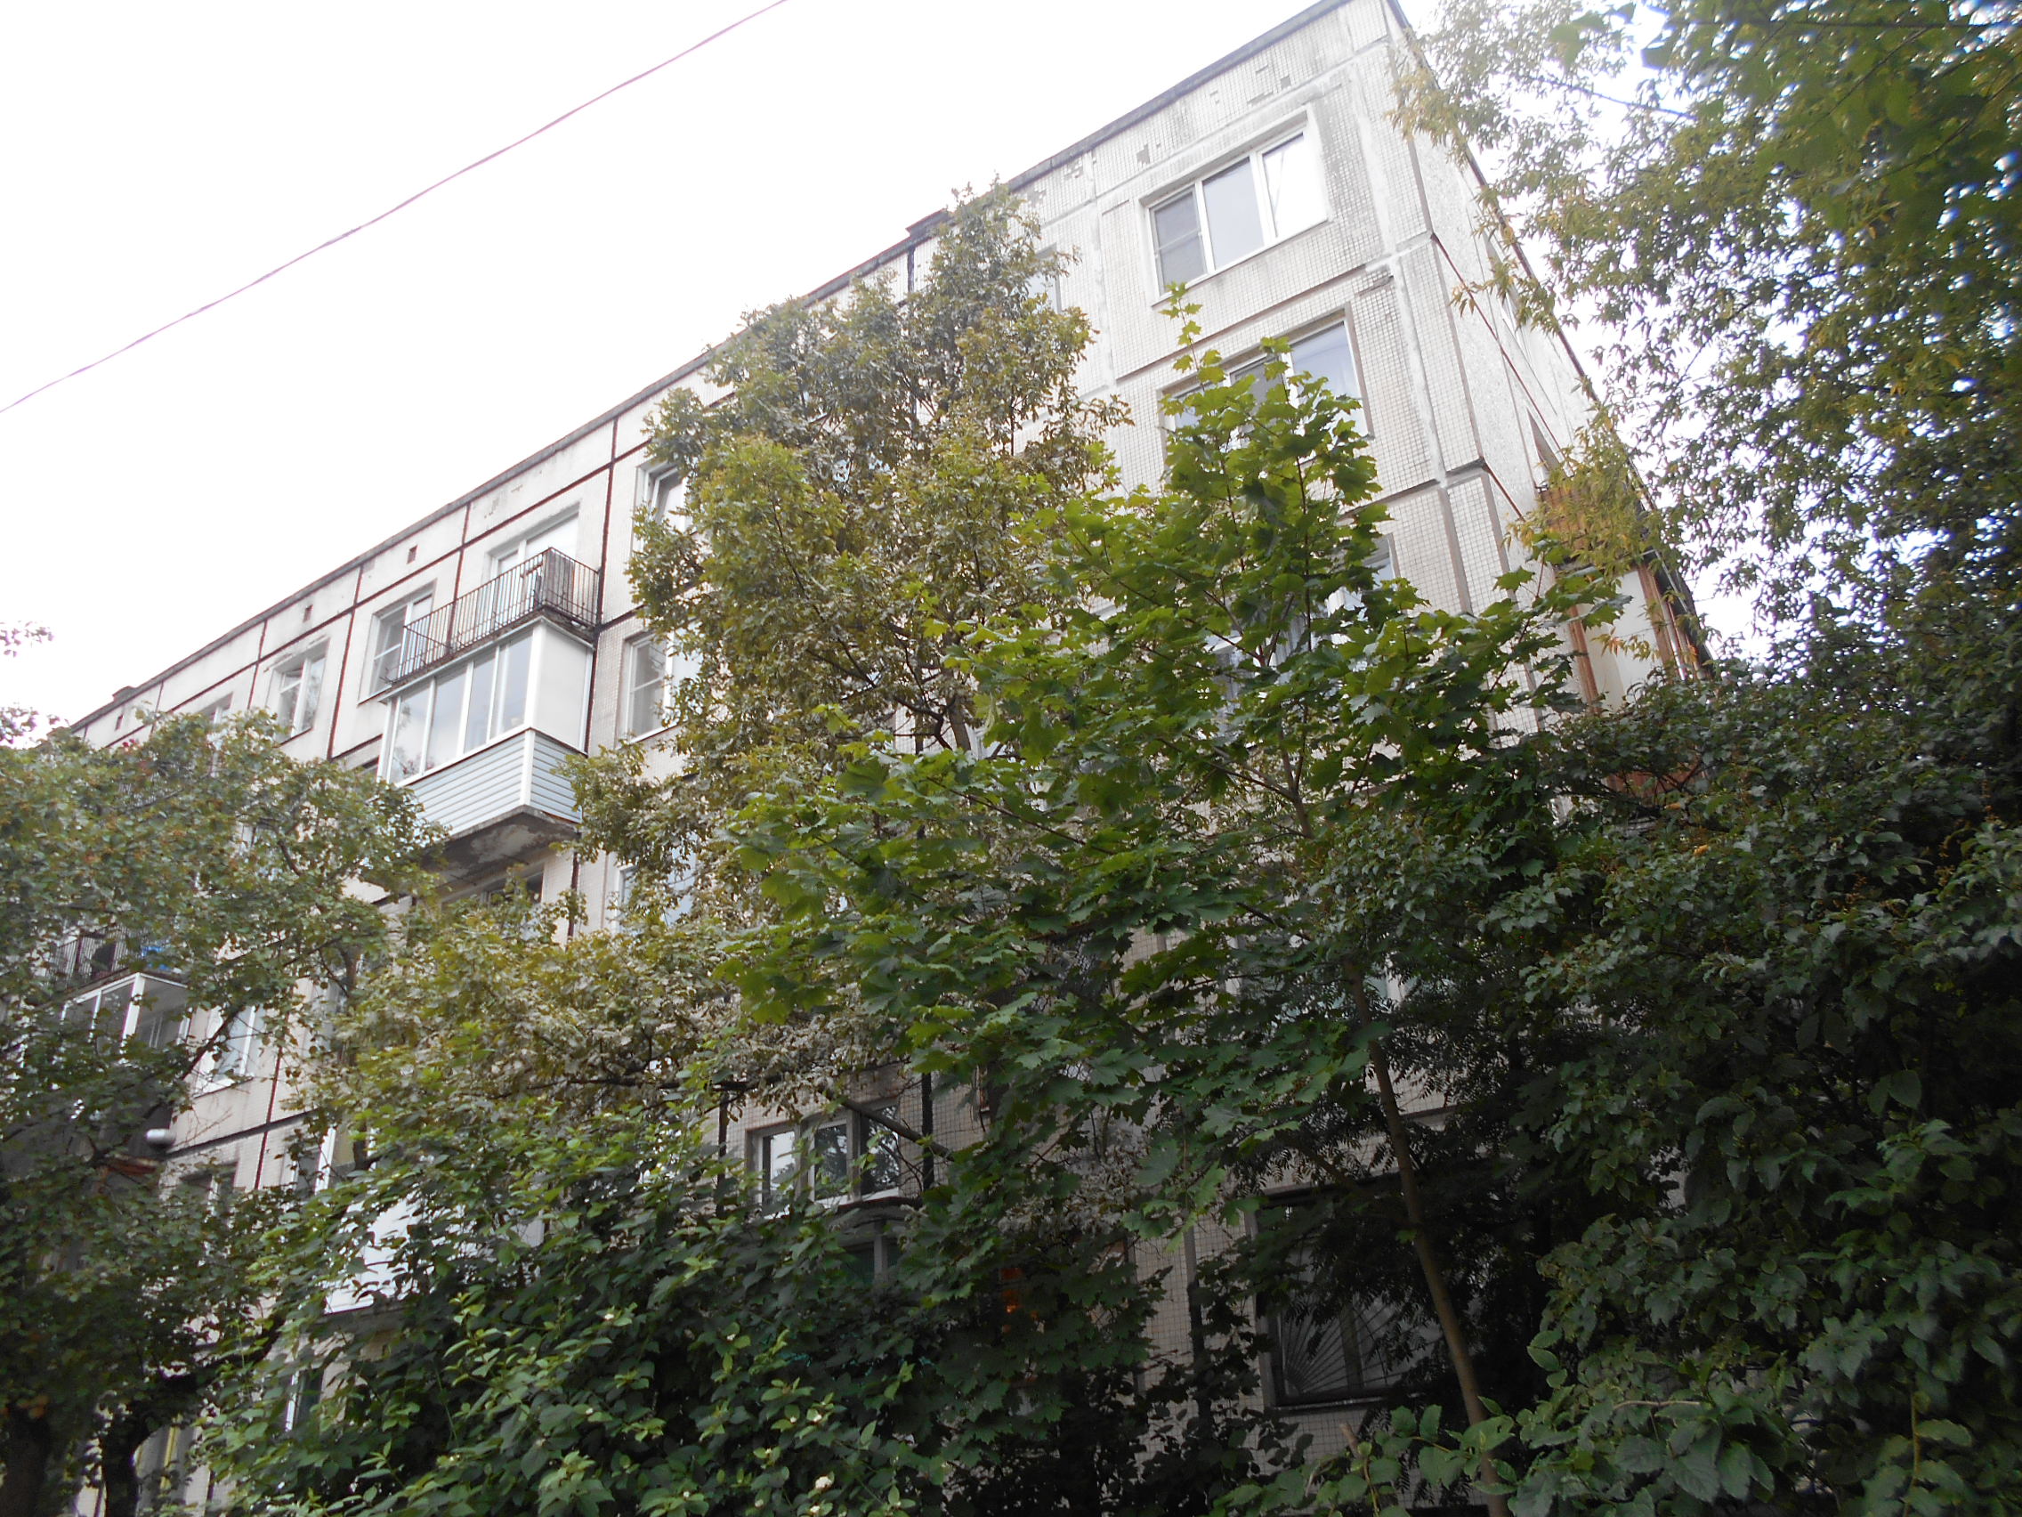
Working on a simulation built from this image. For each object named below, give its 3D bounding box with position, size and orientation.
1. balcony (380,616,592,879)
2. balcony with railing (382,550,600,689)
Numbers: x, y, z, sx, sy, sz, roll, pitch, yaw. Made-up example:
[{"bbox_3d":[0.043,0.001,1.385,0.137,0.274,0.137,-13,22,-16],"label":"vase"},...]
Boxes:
[{"bbox_3d":[-6.825,0.023,19.485,3.202,2.650,0.856,-19,-30,30],"label":"balcony"},{"bbox_3d":[-6.884,-1.649,20.280,3.130,1.021,0.845,-19,-30,30],"label":"balcony with railing"}]

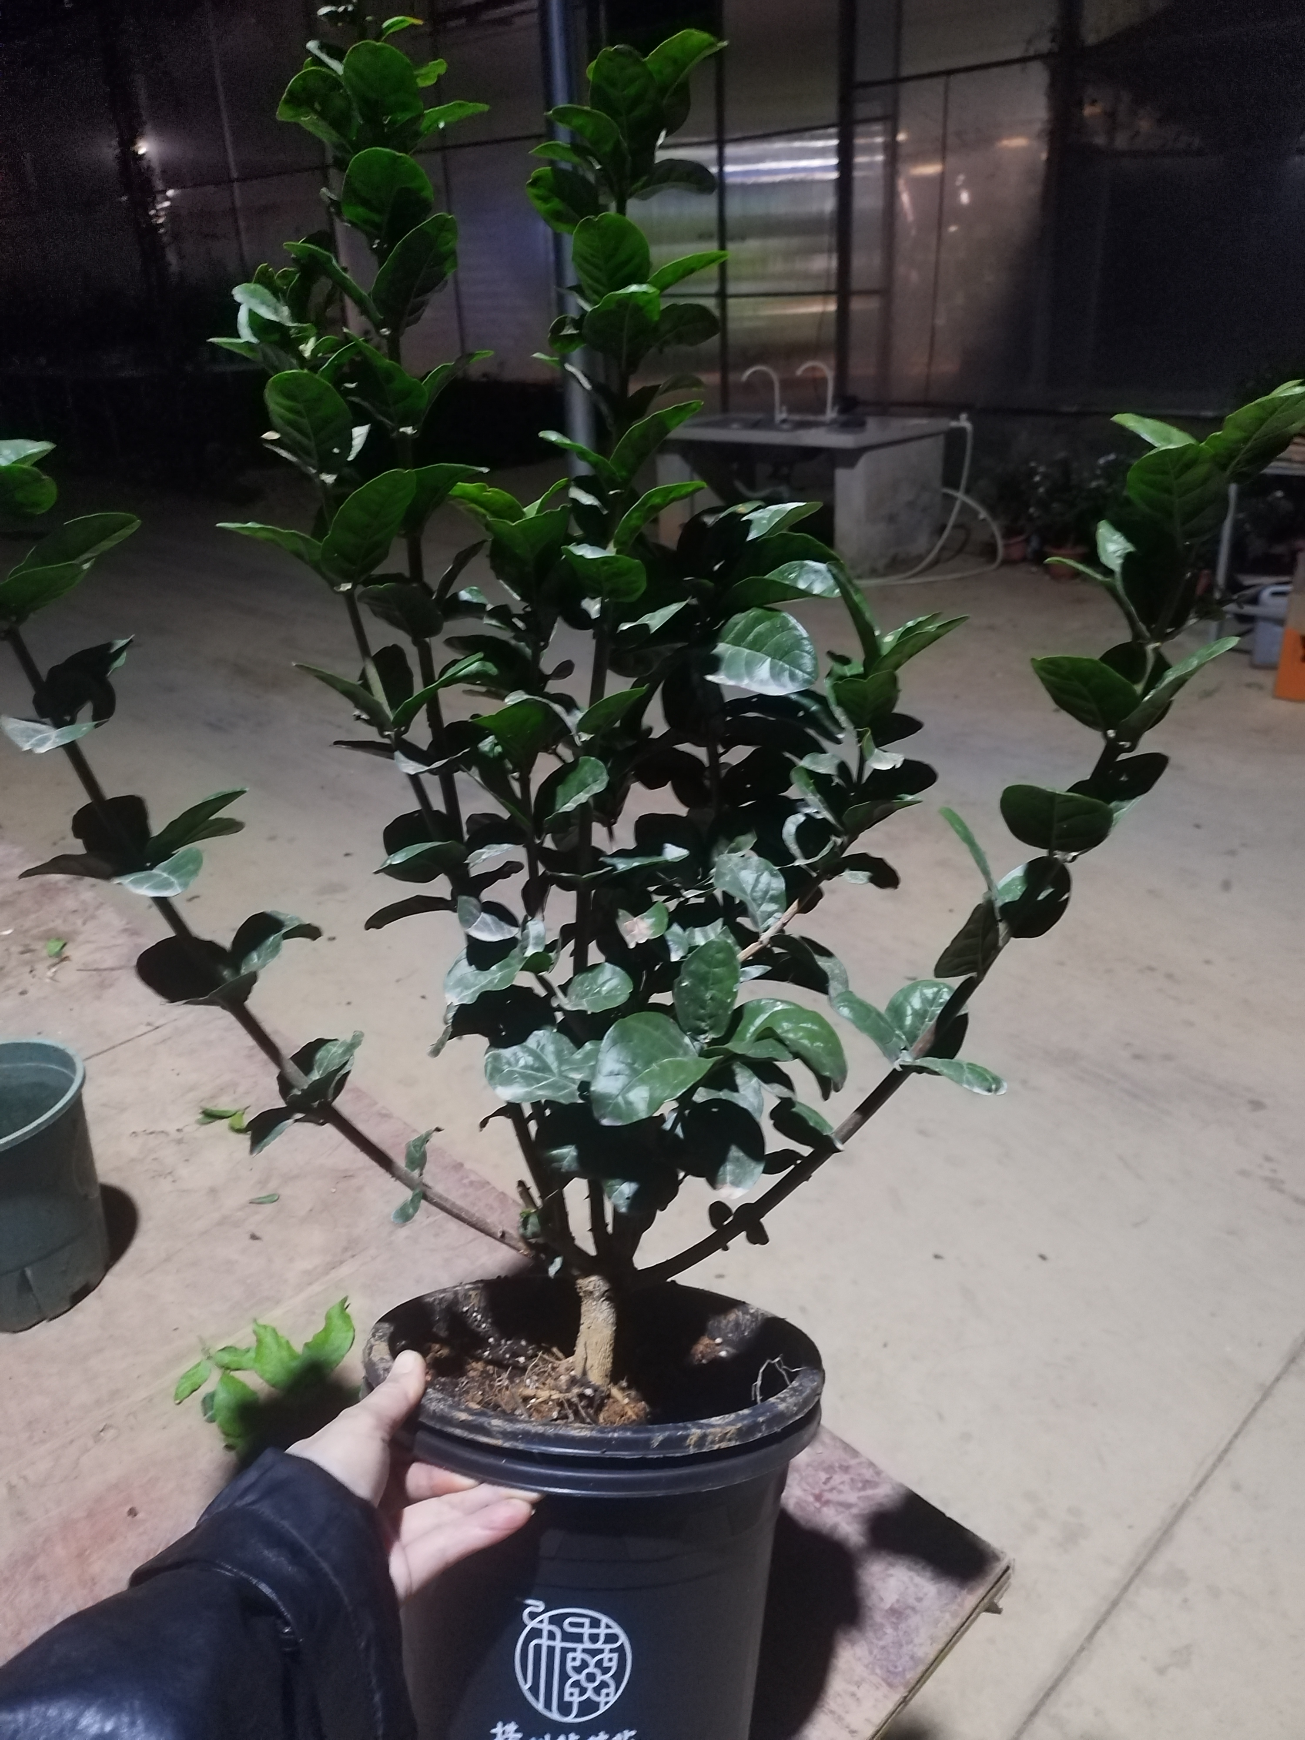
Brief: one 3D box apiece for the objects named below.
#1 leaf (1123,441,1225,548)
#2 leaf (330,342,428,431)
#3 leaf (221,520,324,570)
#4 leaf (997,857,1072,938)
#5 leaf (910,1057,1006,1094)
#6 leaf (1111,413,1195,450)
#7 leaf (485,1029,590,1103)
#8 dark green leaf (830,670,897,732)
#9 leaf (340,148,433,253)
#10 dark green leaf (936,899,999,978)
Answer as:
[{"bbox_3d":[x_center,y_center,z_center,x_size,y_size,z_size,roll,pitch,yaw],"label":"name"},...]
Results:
[{"bbox_3d":[0.264,-0.190,0.660,0.048,0.058,0.013,-5,34,10],"label":"leaf"},{"bbox_3d":[-0.147,-0.265,0.710,0.042,0.051,0.018,-31,17,1],"label":"leaf"},{"bbox_3d":[-0.218,-0.183,0.755,0.078,0.020,0.038,23,6,15],"label":"leaf"},{"bbox_3d":[0.191,0.013,0.655,0.037,0.012,0.046,11,57,17],"label":"leaf"},{"bbox_3d":[0.149,0.100,0.640,0.049,0.011,0.026,11,10,25],"label":"leaf"},{"bbox_3d":[0.259,-0.223,0.670,0.055,0.013,0.032,21,31,15],"label":"leaf"},{"bbox_3d":[-0.063,0.110,0.730,0.062,0.022,0.046,1,41,-8],"label":"leaf"},{"bbox_3d":[0.103,-0.084,0.640,0.033,0.045,0.014,1,38,-1],"label":"dark green leaf"},{"bbox_3d":[-0.146,-0.370,0.720,0.048,0.056,0.018,-5,21,1],"label":"leaf"},{"bbox_3d":[0.158,0.035,0.660,0.028,0.048,0.012,37,17,30],"label":"dark green leaf"}]

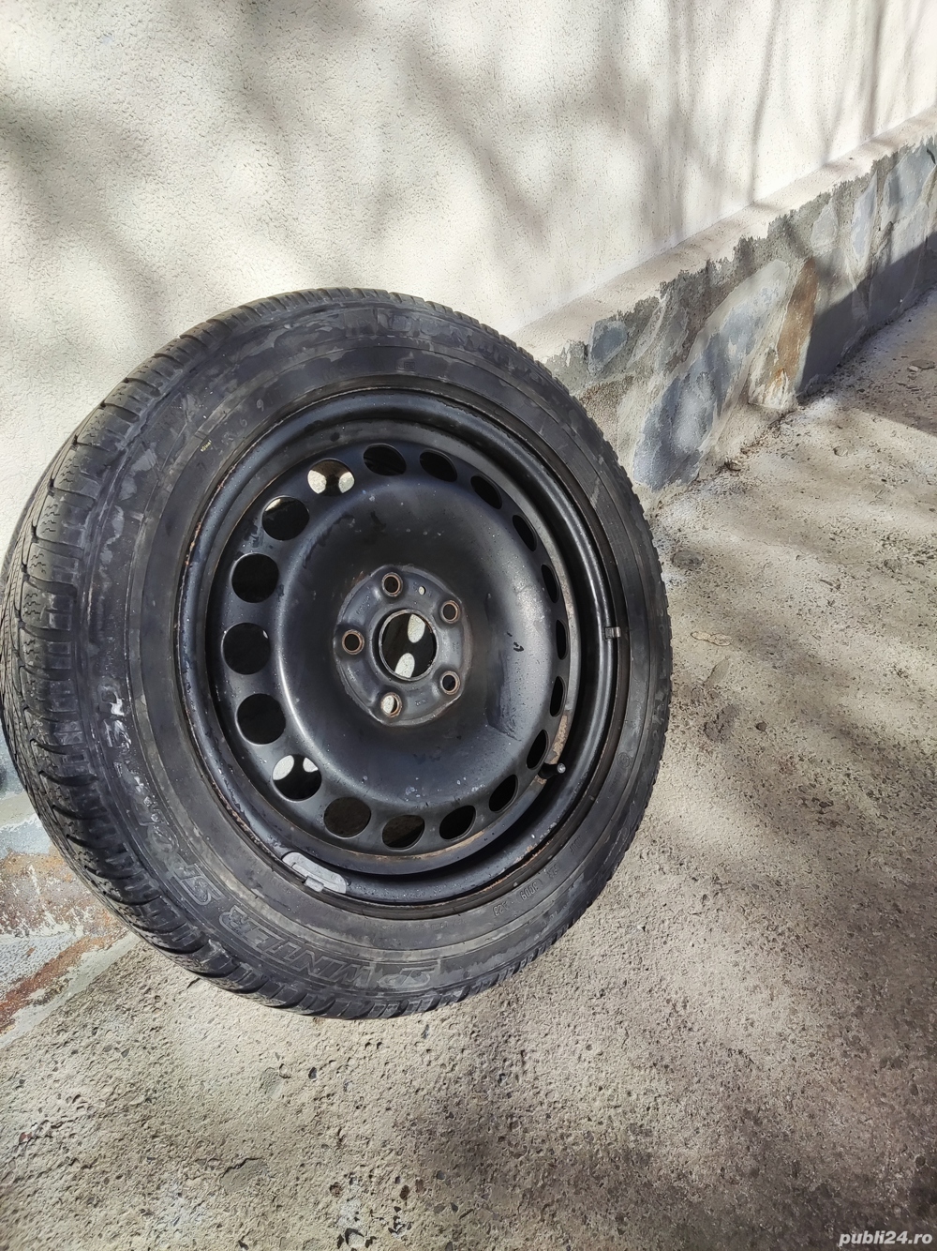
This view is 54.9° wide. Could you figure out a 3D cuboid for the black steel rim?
[{"bbox_3d":[-0.083,0.021,0.851,0.441,0.441,0.185,-37,17,-32],"label":"black steel rim"}]

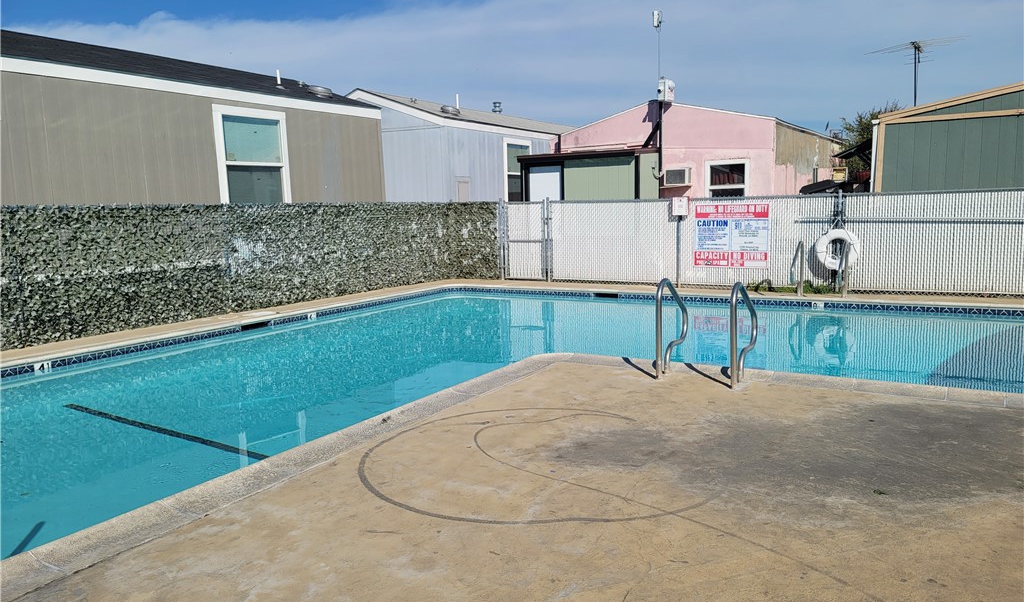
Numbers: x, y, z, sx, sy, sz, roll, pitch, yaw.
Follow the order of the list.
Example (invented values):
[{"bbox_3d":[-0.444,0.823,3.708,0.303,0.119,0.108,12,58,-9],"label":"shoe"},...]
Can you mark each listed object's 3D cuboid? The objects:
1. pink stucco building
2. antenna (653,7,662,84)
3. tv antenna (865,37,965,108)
[{"bbox_3d":[4.803,-2.788,18.107,4.700,3.360,10.600,3,9,31],"label":"pink stucco building"},{"bbox_3d":[2.781,-4.883,14.132,0.180,1.360,0.130,-2,7,-5],"label":"antenna"},{"bbox_3d":[6.388,-3.468,11.645,1.450,1.080,1.400,3,9,31],"label":"tv antenna"}]

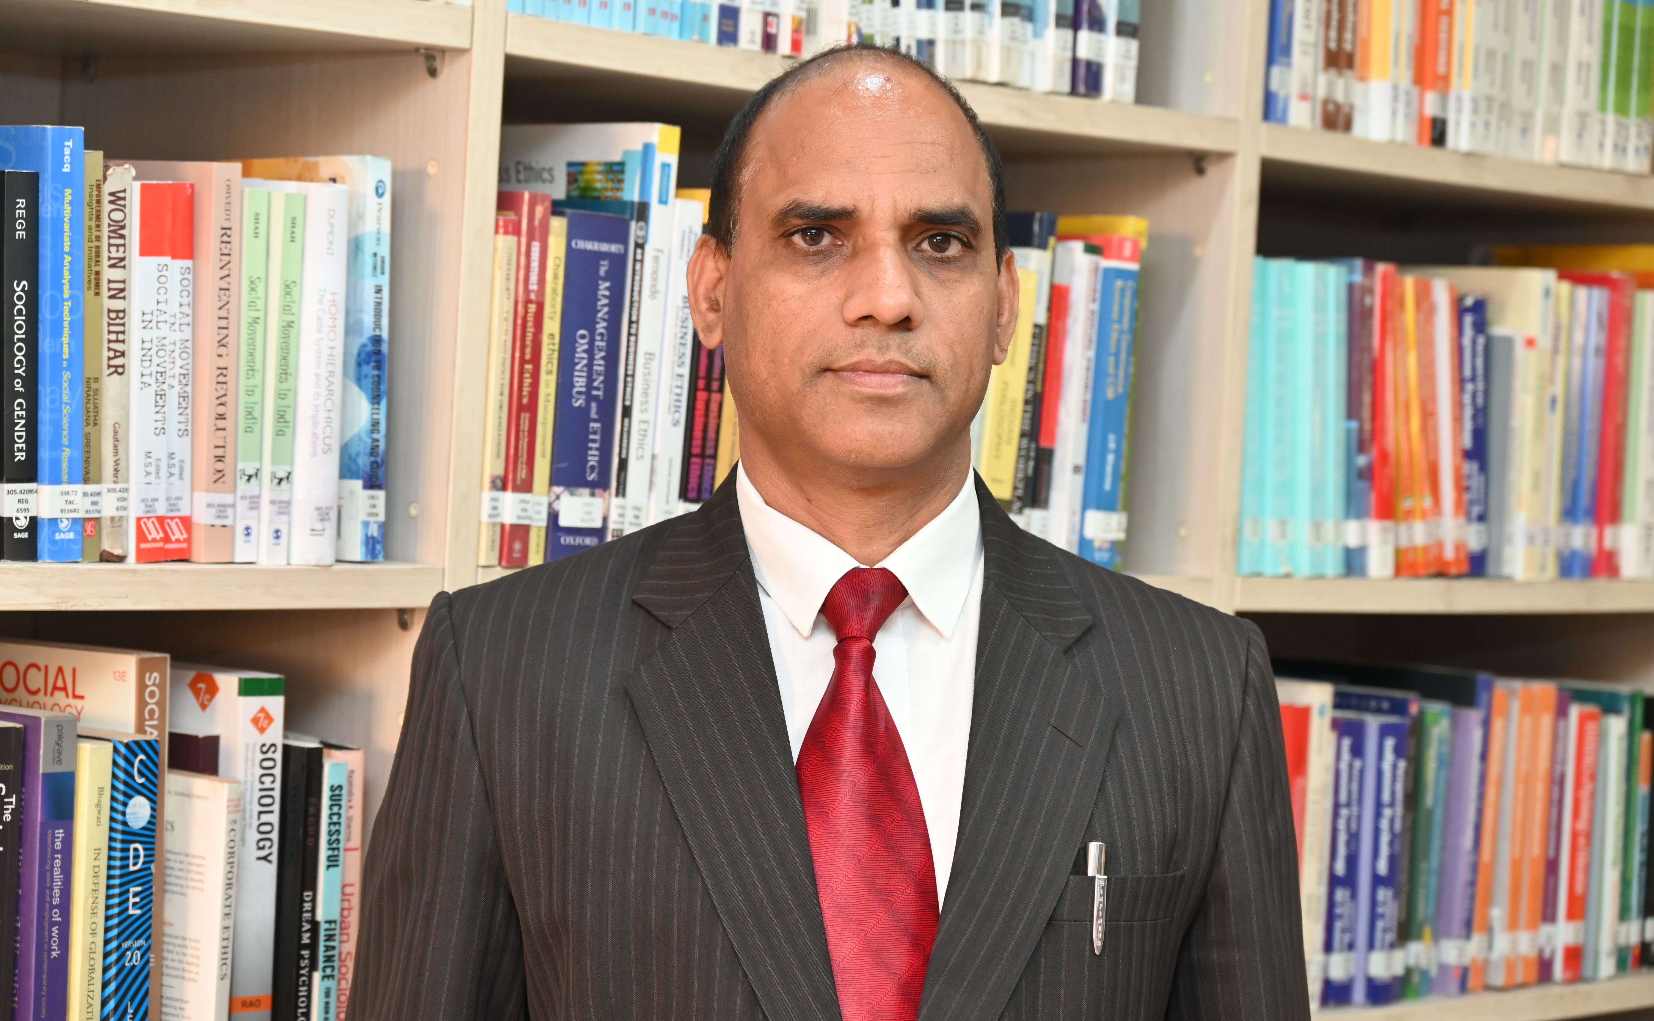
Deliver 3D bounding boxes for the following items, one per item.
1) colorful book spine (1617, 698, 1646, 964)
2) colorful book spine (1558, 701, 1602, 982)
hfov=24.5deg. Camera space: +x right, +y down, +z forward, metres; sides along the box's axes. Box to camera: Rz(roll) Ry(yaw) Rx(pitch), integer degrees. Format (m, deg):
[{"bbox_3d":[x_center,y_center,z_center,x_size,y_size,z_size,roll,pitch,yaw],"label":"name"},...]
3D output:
[{"bbox_3d":[0.619,0.265,3.246,0.015,0.234,0.155,1,3,-45],"label":"colorful book spine"},{"bbox_3d":[0.564,0.269,3.175,0.028,0.224,0.150,2,2,-45],"label":"colorful book spine"}]

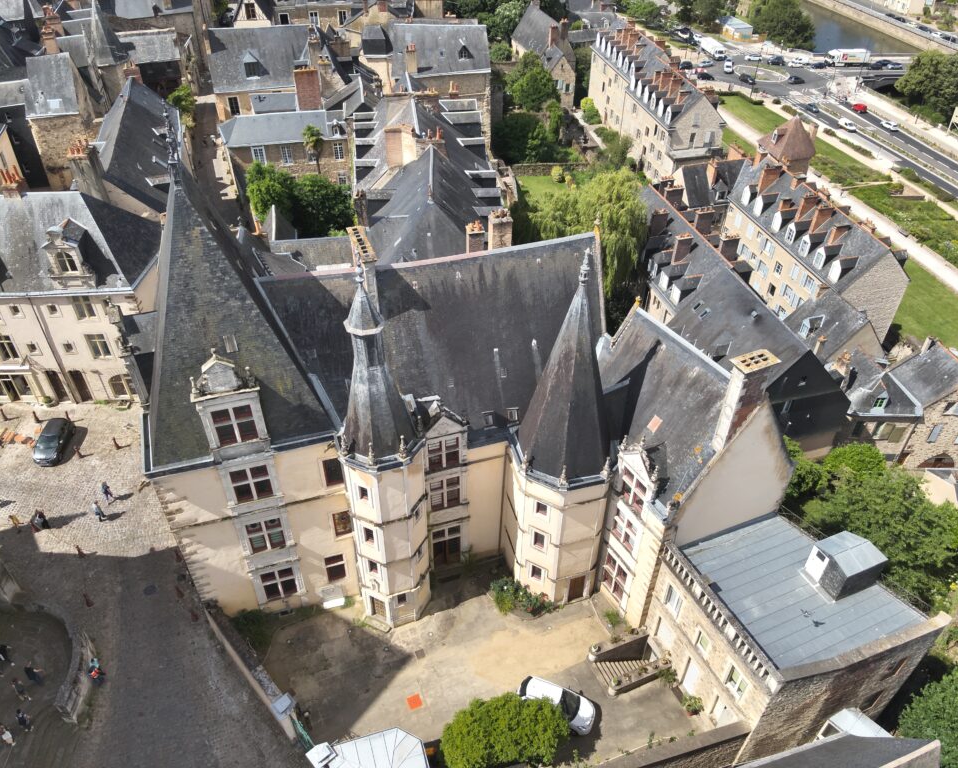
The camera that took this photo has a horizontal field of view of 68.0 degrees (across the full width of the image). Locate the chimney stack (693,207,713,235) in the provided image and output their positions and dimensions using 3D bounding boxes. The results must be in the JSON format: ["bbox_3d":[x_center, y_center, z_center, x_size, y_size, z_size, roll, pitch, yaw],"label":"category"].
[{"bbox_3d":[25.409,-18.197,80.000,2.000,4.000,0.700,-8,39,-10],"label":"chimney stack"}]

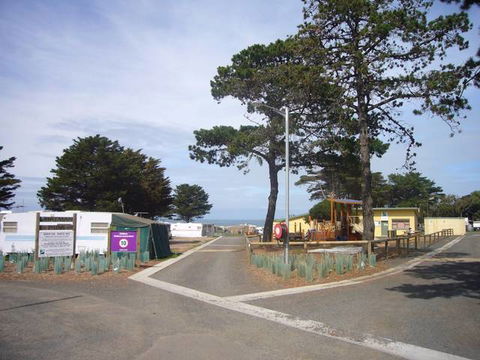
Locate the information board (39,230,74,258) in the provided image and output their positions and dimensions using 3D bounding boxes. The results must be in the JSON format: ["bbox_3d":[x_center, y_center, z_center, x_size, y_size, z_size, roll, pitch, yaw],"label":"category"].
[{"bbox_3d":[-6.610,2.290,14.000,1.160,0.960,0.050,3,-7,-27],"label":"information board"}]

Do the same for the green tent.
[{"bbox_3d":[-5.200,2.980,20.600,2.100,2.250,3.500,0,-6,0],"label":"green tent"}]

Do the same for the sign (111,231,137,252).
[{"bbox_3d":[-4.310,2.280,14.400,0.970,0.790,0.050,0,-6,-3],"label":"sign"}]

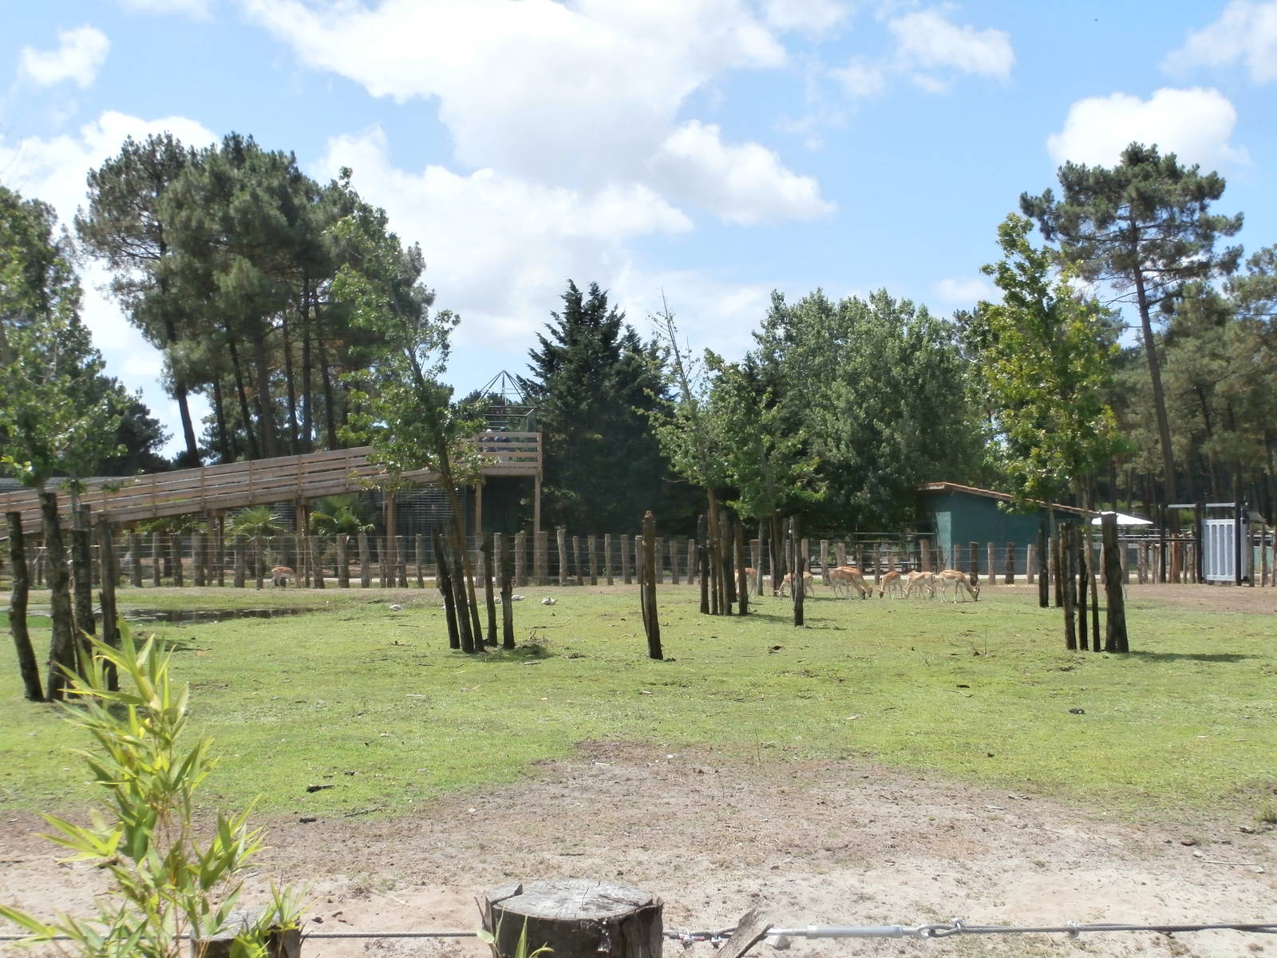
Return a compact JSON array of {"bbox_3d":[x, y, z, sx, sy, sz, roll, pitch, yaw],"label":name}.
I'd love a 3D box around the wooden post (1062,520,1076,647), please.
[{"bbox_3d":[5.683,1.423,22.913,0.150,1.672,0.150,-3,-2,0],"label":"wooden post"}]

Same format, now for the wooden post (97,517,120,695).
[{"bbox_3d":[-5.847,1.370,19.138,0.170,1.932,0.160,-3,-1,0],"label":"wooden post"}]

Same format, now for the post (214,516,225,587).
[{"bbox_3d":[-11.573,2.003,48.028,0.190,1.988,0.190,0,-2,0],"label":"post"}]

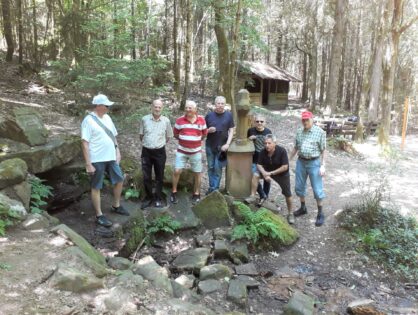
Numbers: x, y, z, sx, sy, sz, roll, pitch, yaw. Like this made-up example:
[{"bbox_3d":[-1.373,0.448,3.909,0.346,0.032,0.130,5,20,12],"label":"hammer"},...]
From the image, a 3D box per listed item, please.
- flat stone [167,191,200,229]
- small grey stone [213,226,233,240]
[{"bbox_3d":[-0.402,0.844,5.250,0.540,0.200,1.050,1,11,0],"label":"flat stone"},{"bbox_3d":[0.200,1.135,4.907,0.270,0.120,0.200,0,11,0],"label":"small grey stone"}]

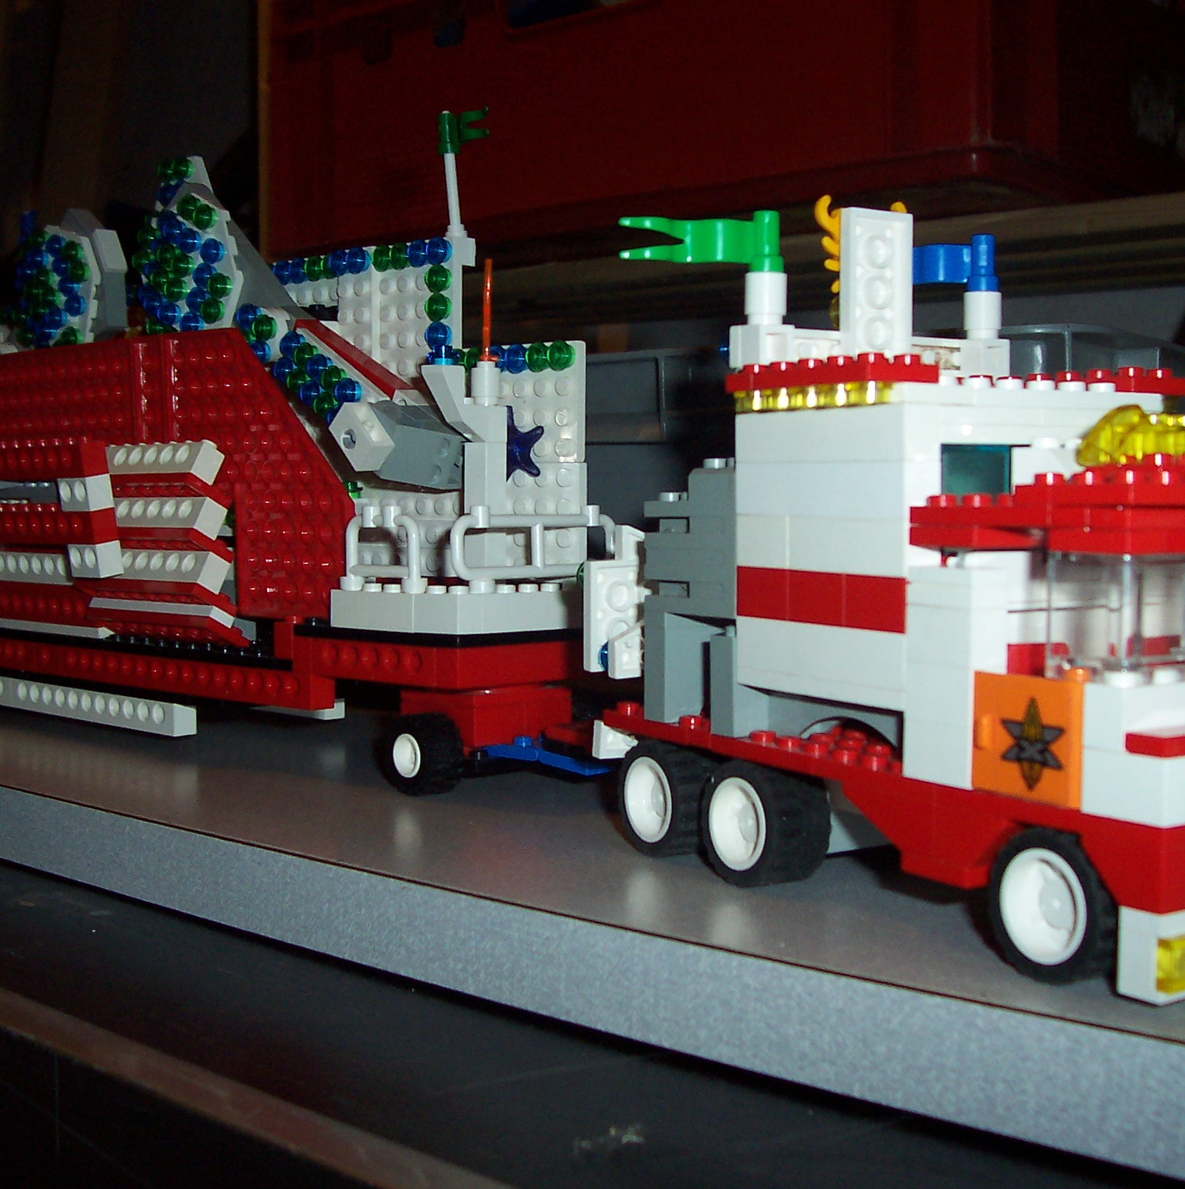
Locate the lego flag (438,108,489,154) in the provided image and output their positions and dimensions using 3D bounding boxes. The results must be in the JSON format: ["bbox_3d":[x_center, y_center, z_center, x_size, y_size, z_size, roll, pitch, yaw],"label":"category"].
[{"bbox_3d":[-0.035,-0.129,0.467,0.007,0.012,0.032,-10,11,-27],"label":"lego flag"}]

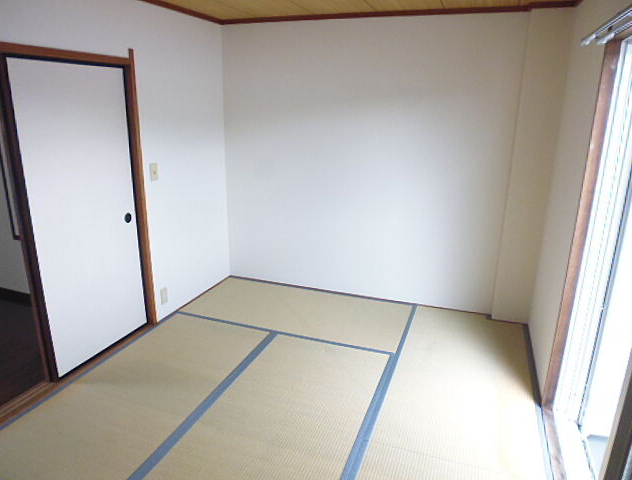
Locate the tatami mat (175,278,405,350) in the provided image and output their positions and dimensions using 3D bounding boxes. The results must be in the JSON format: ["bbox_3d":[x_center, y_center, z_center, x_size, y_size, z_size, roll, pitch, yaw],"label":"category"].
[{"bbox_3d":[-0.148,0.582,3.618,1.735,0.045,0.850,7,17,19],"label":"tatami mat"}]

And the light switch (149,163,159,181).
[{"bbox_3d":[-1.130,-0.476,3.114,0.012,0.120,0.072,7,17,19],"label":"light switch"}]

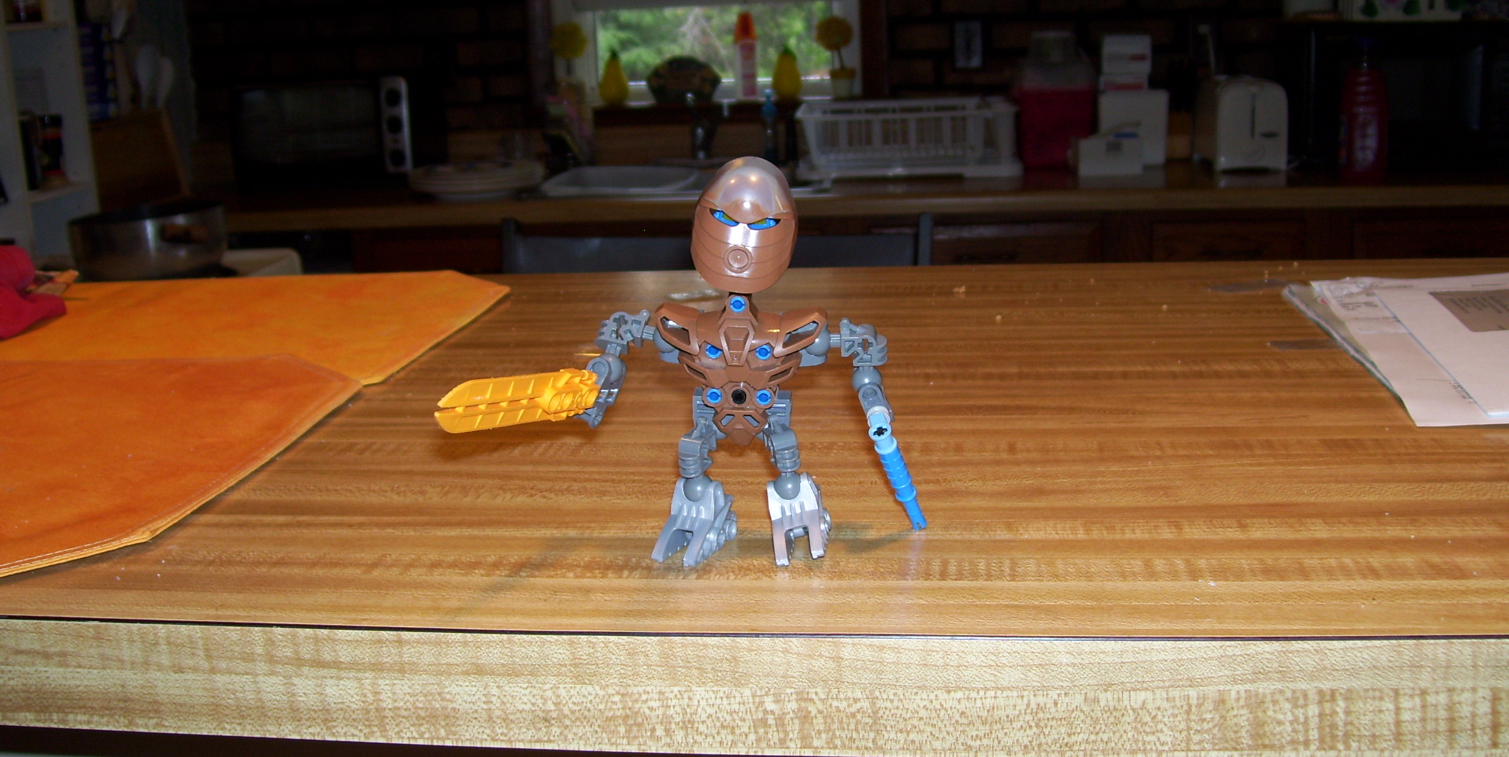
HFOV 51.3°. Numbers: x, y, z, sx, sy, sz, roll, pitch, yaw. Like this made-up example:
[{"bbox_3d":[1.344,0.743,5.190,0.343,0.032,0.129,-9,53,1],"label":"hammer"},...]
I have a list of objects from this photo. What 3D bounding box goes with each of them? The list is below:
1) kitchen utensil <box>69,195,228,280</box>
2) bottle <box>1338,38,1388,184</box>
[{"bbox_3d":[-0.947,-0.218,2.447,0.270,0.105,0.237,9,18,39],"label":"kitchen utensil"},{"bbox_3d":[1.107,-0.491,2.852,0.094,0.266,0.085,0,14,8],"label":"bottle"}]

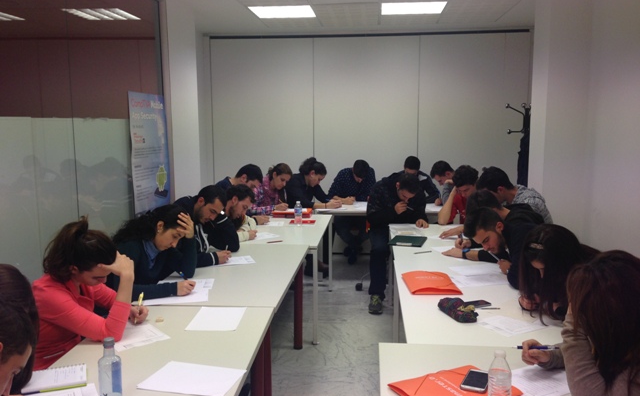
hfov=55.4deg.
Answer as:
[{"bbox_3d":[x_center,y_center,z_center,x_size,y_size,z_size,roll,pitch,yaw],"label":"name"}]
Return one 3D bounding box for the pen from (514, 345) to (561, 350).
[{"bbox_3d":[0.720,0.499,2.030,0.161,0.011,0.011,1,8,0],"label":"pen"}]

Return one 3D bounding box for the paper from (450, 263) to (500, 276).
[{"bbox_3d":[0.924,0.412,3.498,0.297,0.002,0.210,-2,8,-14],"label":"paper"}]

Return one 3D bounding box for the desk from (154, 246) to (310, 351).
[{"bbox_3d":[-0.482,0.772,3.591,0.700,0.715,1.410,0,7,5],"label":"desk"}]

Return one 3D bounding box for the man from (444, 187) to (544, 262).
[{"bbox_3d":[1.159,0.511,3.908,0.760,1.120,0.500,-1,7,-1],"label":"man"}]

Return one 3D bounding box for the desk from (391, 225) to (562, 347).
[{"bbox_3d":[0.806,0.745,3.703,0.700,0.715,2.680,0,7,5],"label":"desk"}]

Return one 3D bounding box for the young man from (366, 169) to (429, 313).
[{"bbox_3d":[0.664,0.334,5.247,0.540,1.140,0.780,-1,7,-6],"label":"young man"}]

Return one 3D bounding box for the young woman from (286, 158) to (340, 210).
[{"bbox_3d":[-0.067,0.188,6.206,0.660,1.200,0.460,4,9,33],"label":"young woman"}]

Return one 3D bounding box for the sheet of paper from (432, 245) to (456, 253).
[{"bbox_3d":[0.907,0.342,4.011,0.297,0.004,0.210,-2,8,-14],"label":"sheet of paper"}]

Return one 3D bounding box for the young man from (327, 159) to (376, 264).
[{"bbox_3d":[0.320,0.159,6.304,0.540,1.110,0.750,1,8,11],"label":"young man"}]

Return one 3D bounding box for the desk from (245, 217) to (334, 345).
[{"bbox_3d":[-0.300,0.573,4.876,0.690,0.680,1.360,0,8,5],"label":"desk"}]

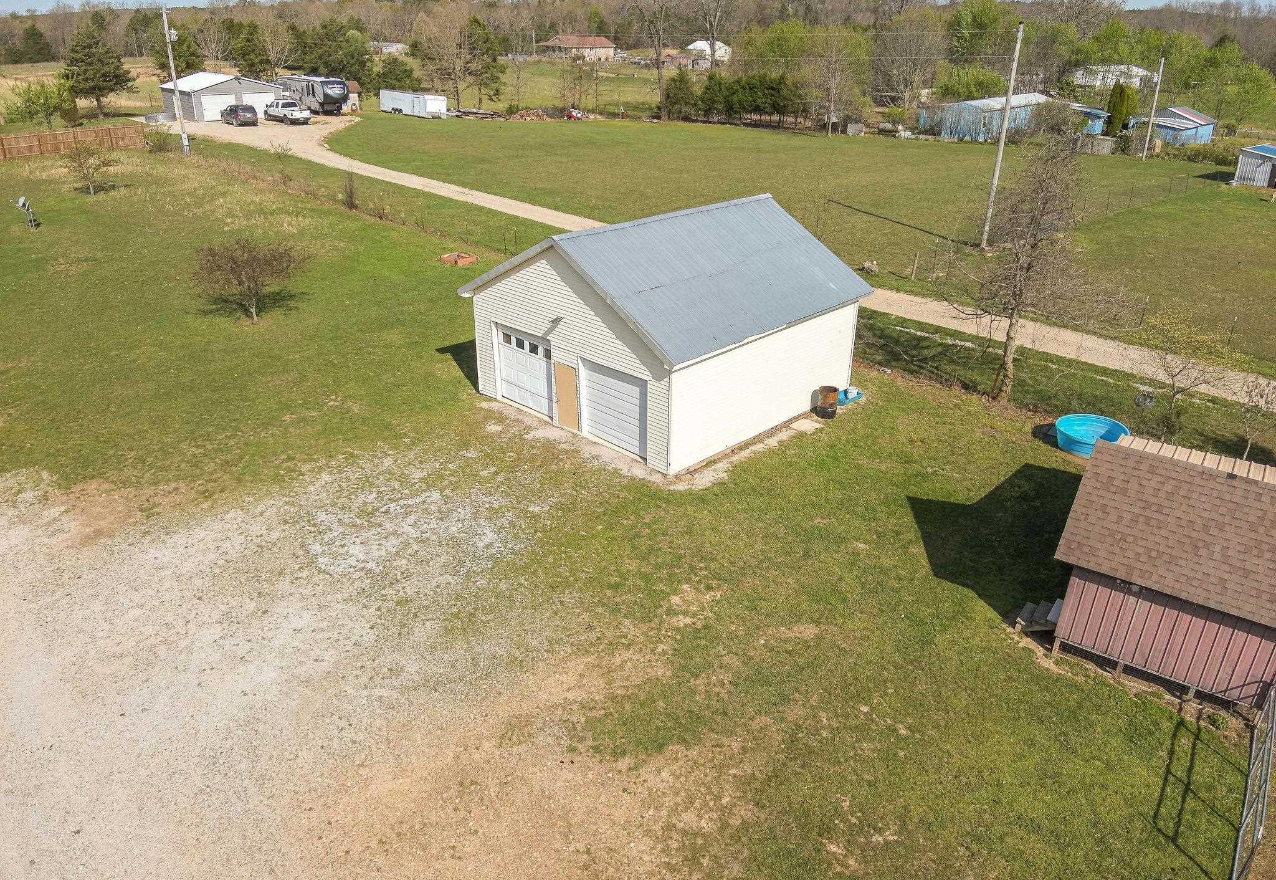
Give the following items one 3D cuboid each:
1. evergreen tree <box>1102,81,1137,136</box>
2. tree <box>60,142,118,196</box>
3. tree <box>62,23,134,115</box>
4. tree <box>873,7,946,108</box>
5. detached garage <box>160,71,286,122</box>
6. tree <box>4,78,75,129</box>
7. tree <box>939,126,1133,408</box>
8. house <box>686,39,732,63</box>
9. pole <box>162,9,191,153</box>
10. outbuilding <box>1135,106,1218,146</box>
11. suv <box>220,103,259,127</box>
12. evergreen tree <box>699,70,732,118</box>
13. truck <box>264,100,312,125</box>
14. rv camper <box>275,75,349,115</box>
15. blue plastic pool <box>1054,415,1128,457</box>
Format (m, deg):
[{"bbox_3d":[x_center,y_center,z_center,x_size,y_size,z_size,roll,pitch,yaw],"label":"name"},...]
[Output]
[{"bbox_3d":[51.043,-35.279,93.838,3.747,5.460,3.372,1,25,0],"label":"evergreen tree"},{"bbox_3d":[-32.989,-16.304,53.357,3.590,3.021,3.590,1,25,0],"label":"tree"},{"bbox_3d":[-52.940,-36.428,87.195,7.521,8.481,7.521,1,25,0],"label":"tree"},{"bbox_3d":[40.426,-56.940,132.147,10.000,13.680,10.000,8,26,14],"label":"tree"},{"bbox_3d":[-42.525,-35.260,90.673,9.200,4.000,8.700,-22,34,-40],"label":"detached garage"},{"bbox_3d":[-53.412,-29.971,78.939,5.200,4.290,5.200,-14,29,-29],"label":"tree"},{"bbox_3d":[10.864,-4.645,24.446,5.400,7.500,5.000,1,25,0],"label":"tree"},{"bbox_3d":[20.692,-112.101,255.068,8.800,5.580,9.600,-20,32,-37],"label":"house"},{"bbox_3d":[-33.922,-26.425,65.236,0.900,10.300,0.600,1,25,0],"label":"pole"},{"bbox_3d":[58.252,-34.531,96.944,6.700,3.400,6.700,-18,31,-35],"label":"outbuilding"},{"bbox_3d":[-37.859,-30.874,84.000,1.850,1.740,4.600,-22,33,-39],"label":"suv"},{"bbox_3d":[9.046,-40.355,103.595,3.800,5.450,3.800,3,25,4],"label":"evergreen tree"},{"bbox_3d":[-32.998,-30.781,82.937,2.080,2.000,6.350,-21,33,-39],"label":"truck"},{"bbox_3d":[-36.191,-38.398,98.178,10.400,3.550,2.650,22,32,36],"label":"rv camper"},{"bbox_3d":[12.014,-0.027,23.543,1.780,0.580,1.780,1,25,0],"label":"blue plastic pool"}]

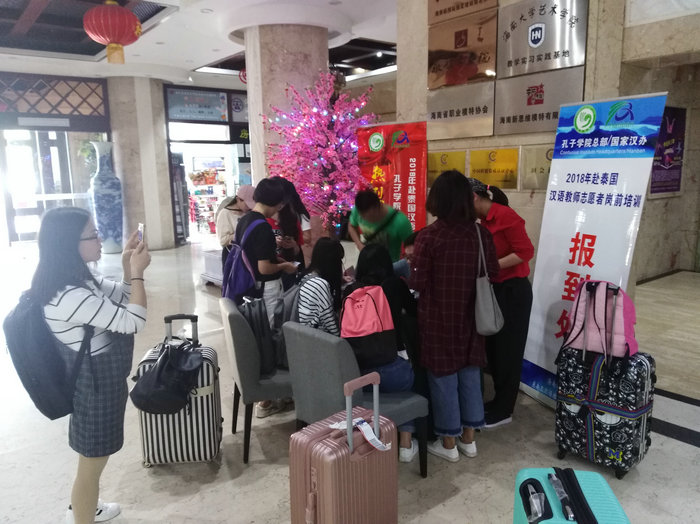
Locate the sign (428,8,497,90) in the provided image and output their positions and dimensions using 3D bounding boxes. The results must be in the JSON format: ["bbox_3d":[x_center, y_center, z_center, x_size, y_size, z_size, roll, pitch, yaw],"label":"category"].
[{"bbox_3d":[1.022,-1.944,4.843,0.030,0.605,0.765,-9,12,-41],"label":"sign"}]

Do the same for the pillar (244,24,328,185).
[{"bbox_3d":[-0.851,-1.465,7.627,1.150,3.640,1.150,-10,13,-43],"label":"pillar"}]

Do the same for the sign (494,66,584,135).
[{"bbox_3d":[1.548,-1.321,4.371,0.030,0.460,0.775,-9,12,-41],"label":"sign"}]

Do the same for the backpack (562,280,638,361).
[{"bbox_3d":[1.360,0.290,2.850,0.320,0.375,0.180,5,11,33],"label":"backpack"}]

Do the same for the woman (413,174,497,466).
[{"bbox_3d":[0.594,0.315,2.988,0.480,1.630,0.380,-5,10,-22],"label":"woman"}]

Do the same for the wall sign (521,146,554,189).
[{"bbox_3d":[1.649,-0.785,4.358,0.020,0.365,0.505,-9,12,-41],"label":"wall sign"}]

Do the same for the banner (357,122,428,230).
[{"bbox_3d":[0.416,-0.271,5.167,0.790,2.090,0.150,6,12,37],"label":"banner"}]

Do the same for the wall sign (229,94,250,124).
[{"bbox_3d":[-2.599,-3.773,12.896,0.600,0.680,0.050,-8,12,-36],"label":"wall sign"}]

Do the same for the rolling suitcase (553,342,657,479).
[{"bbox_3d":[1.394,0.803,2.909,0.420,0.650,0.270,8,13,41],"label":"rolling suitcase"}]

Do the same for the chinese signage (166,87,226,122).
[{"bbox_3d":[-3.520,-3.637,12.260,1.430,0.690,0.060,-8,12,-36],"label":"chinese signage"}]

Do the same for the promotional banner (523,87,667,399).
[{"bbox_3d":[1.524,0.007,3.442,0.100,2.050,0.800,2,10,-21],"label":"promotional banner"}]

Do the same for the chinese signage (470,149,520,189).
[{"bbox_3d":[1.289,-0.834,4.750,0.020,0.370,0.505,-9,12,-41],"label":"chinese signage"}]

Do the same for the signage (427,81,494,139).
[{"bbox_3d":[0.979,-1.351,4.732,0.030,0.460,0.720,-10,13,-43],"label":"signage"}]

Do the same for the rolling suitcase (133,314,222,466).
[{"bbox_3d":[-1.010,0.733,3.102,0.440,0.830,0.290,-2,9,-4],"label":"rolling suitcase"}]

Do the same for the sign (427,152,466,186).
[{"bbox_3d":[0.882,-0.864,4.933,0.025,0.340,0.470,-10,13,-43],"label":"sign"}]

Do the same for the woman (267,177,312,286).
[{"bbox_3d":[-0.491,0.161,4.089,0.450,1.620,0.380,5,11,35],"label":"woman"}]

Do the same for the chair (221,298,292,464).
[{"bbox_3d":[-0.471,0.660,3.163,0.580,0.910,0.450,-4,10,-17],"label":"chair"}]

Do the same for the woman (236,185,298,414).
[{"bbox_3d":[-0.550,0.264,3.500,0.420,1.610,0.450,-6,10,-26],"label":"woman"}]

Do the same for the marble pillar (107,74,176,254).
[{"bbox_3d":[-4.719,-2.169,11.985,1.150,3.720,1.150,-10,13,-43],"label":"marble pillar"}]

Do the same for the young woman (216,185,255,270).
[{"bbox_3d":[-0.986,0.021,5.124,0.370,1.540,0.430,4,11,29],"label":"young woman"}]

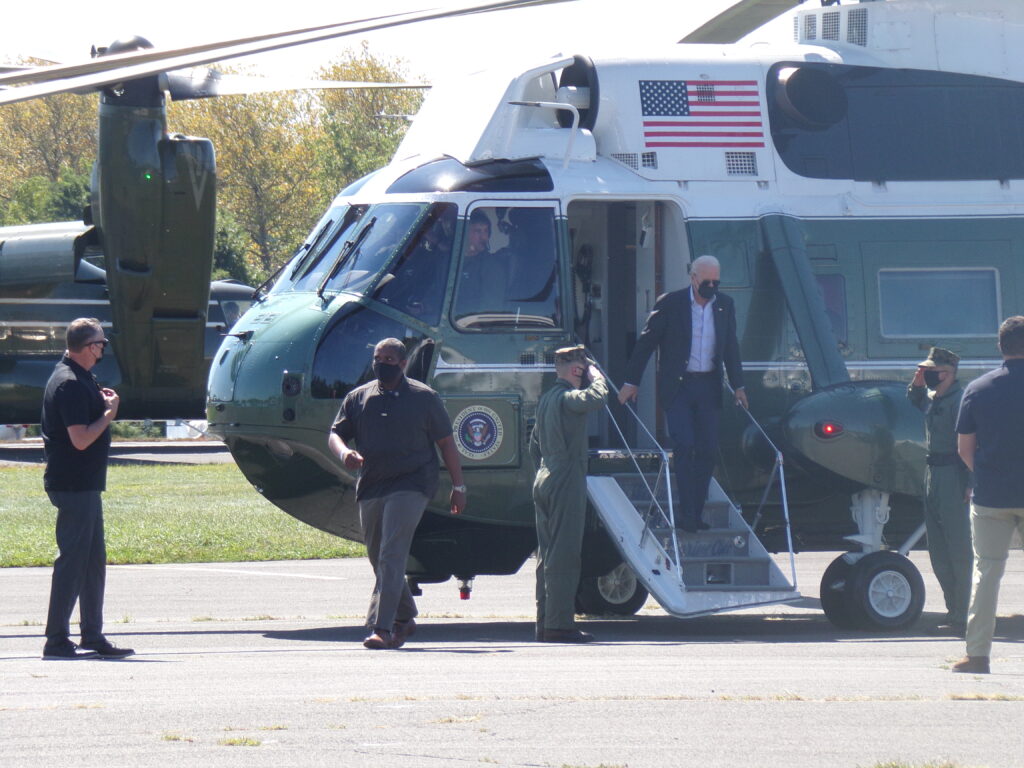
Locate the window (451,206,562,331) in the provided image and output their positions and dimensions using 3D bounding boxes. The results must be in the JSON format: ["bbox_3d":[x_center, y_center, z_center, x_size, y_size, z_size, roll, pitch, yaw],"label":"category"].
[{"bbox_3d":[-0.035,-0.726,43.130,0.760,0.790,0.100,0,-3,-20],"label":"window"}]

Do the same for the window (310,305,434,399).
[{"bbox_3d":[-0.874,-0.204,42.980,0.780,0.580,0.180,0,-8,4],"label":"window"}]

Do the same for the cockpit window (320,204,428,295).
[{"bbox_3d":[-0.889,-0.851,43.430,0.100,0.680,0.620,39,-22,-30],"label":"cockpit window"}]

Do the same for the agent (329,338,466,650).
[{"bbox_3d":[-0.667,0.644,40.000,0.780,1.810,0.600,0,0,16],"label":"agent"}]

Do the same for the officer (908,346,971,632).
[{"bbox_3d":[2.678,0.655,43.000,0.430,1.780,0.560,0,0,-24],"label":"officer"}]

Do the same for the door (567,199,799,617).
[{"bbox_3d":[1.035,0.139,42.884,0.950,2.600,1.350,0,0,-24],"label":"door"}]

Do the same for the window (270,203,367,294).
[{"bbox_3d":[-1.240,-0.862,43.980,0.120,0.680,0.800,35,-12,-17],"label":"window"}]

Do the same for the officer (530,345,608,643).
[{"bbox_3d":[0.348,0.662,41.500,0.430,1.790,0.560,0,0,-24],"label":"officer"}]

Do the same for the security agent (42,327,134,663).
[{"bbox_3d":[-2.344,0.577,37.900,0.540,1.860,0.520,0,0,-12],"label":"security agent"}]

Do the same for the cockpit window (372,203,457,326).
[{"bbox_3d":[-0.612,-0.756,43.080,0.540,0.780,0.130,0,-10,6],"label":"cockpit window"}]

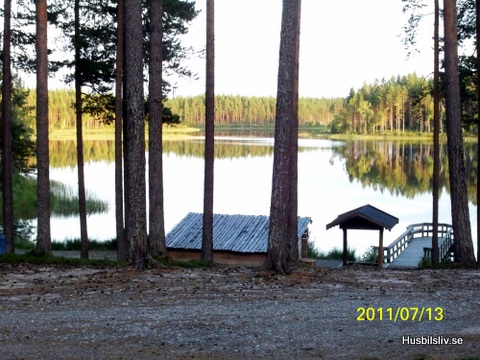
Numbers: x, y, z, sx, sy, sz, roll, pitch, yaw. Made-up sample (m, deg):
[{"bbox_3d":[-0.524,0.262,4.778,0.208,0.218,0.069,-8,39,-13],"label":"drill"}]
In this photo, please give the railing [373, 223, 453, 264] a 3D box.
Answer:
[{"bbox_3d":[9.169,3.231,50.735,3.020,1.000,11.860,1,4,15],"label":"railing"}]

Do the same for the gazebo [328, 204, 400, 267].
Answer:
[{"bbox_3d":[5.250,2.458,42.231,2.650,2.580,3.200,1,4,13],"label":"gazebo"}]

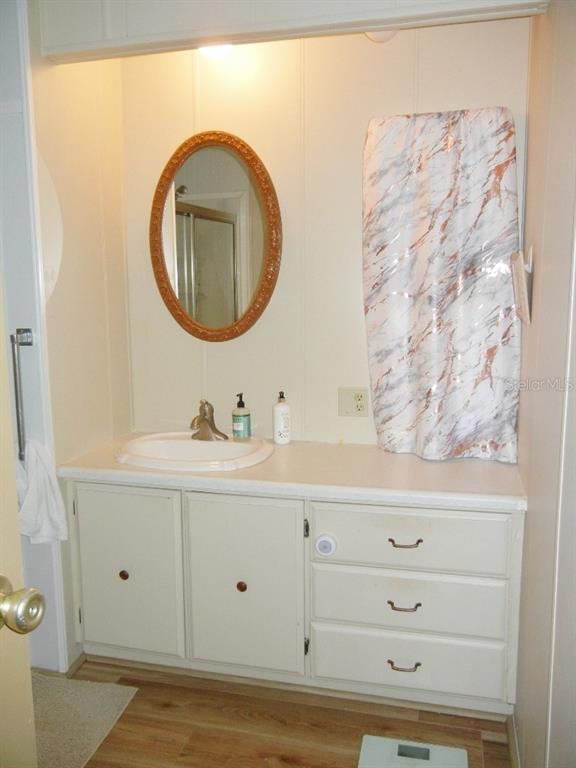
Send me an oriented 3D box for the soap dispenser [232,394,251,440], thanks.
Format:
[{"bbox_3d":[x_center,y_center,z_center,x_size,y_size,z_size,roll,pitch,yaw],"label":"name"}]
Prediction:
[{"bbox_3d":[-0.180,0.127,2.586,0.068,0.181,0.068,0,7,0],"label":"soap dispenser"}]

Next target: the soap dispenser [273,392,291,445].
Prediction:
[{"bbox_3d":[-0.023,0.129,2.576,0.065,0.198,0.065,-1,7,-8],"label":"soap dispenser"}]

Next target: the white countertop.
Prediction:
[{"bbox_3d":[0.021,0.282,2.321,1.509,0.040,0.570,2,8,14],"label":"white countertop"}]

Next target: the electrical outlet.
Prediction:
[{"bbox_3d":[0.249,0.069,2.528,0.115,0.115,0.008,2,8,14],"label":"electrical outlet"}]

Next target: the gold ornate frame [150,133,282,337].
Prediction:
[{"bbox_3d":[-0.282,-0.559,2.566,0.539,0.796,0.035,2,8,14],"label":"gold ornate frame"}]

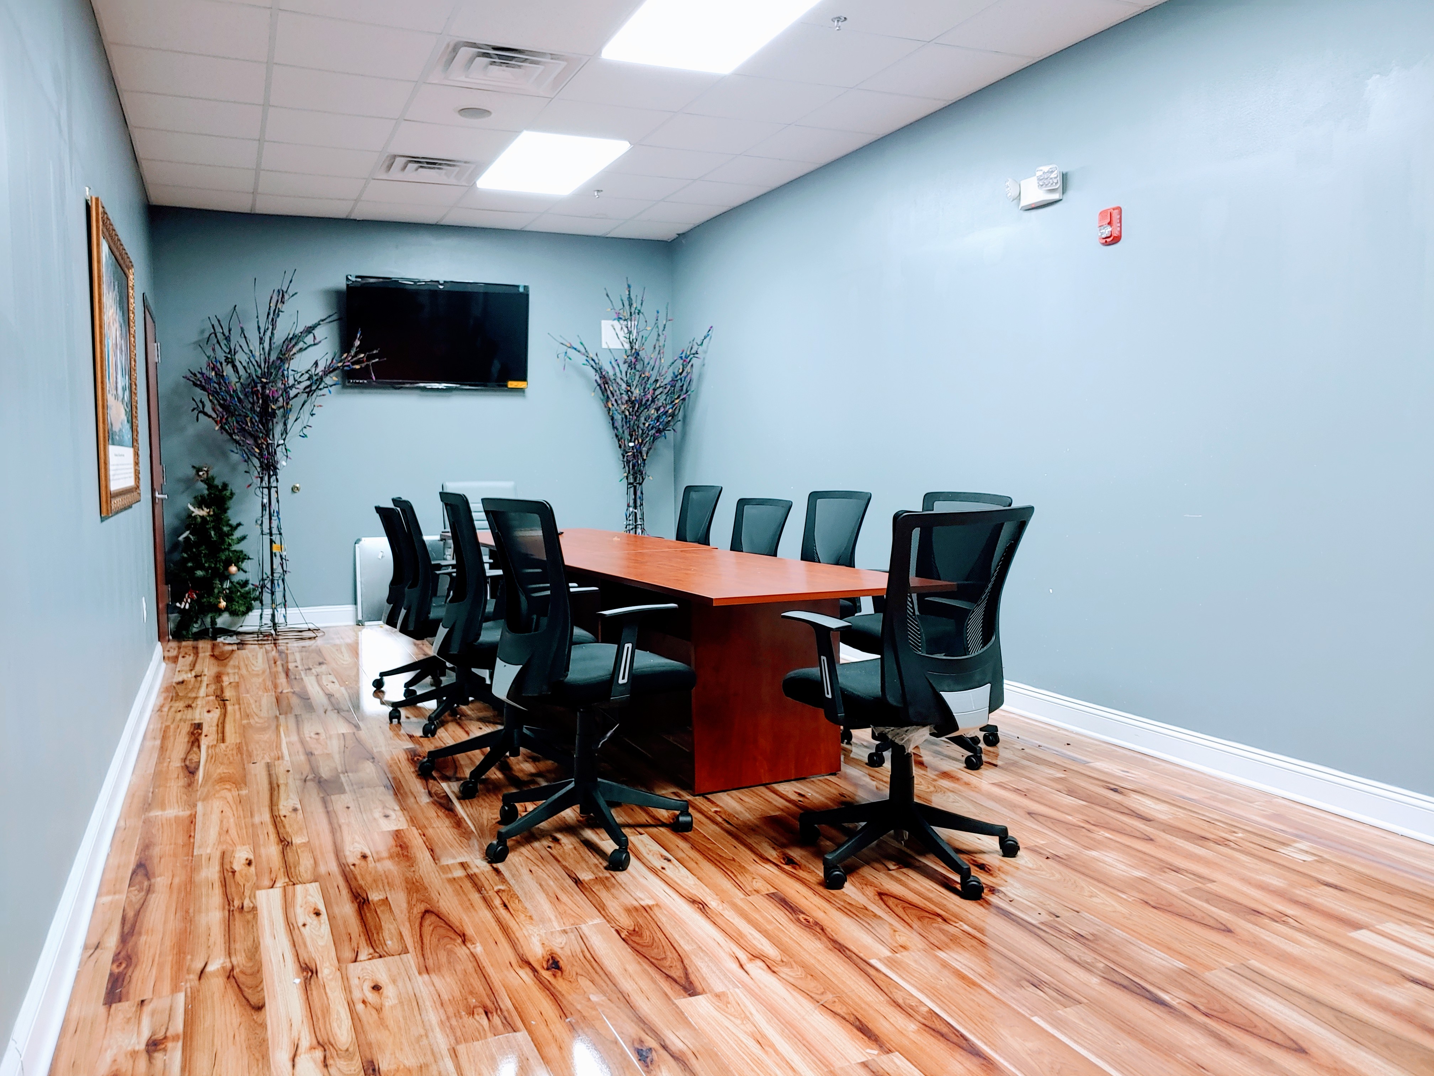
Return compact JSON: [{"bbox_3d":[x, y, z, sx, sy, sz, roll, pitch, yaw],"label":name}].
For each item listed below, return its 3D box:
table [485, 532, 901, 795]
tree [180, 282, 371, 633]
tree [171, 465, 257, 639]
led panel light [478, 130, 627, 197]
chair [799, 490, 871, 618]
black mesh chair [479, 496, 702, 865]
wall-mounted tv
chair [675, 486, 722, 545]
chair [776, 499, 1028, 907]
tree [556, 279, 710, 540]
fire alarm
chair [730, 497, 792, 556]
[{"bbox_3d":[-0.332,0.437,4.904,0.940,0.745,3.050,-4,6,-30],"label":"table"},{"bbox_3d":[-2.792,-0.516,6.799,1.170,2.380,0.900,-3,6,-25],"label":"tree"},{"bbox_3d":[-3.275,0.107,6.781,0.500,1.160,0.480,-3,6,-25],"label":"tree"},{"bbox_3d":[-0.968,-2.148,5.987,0.610,0.060,1.200,-3,6,-25],"label":"led panel light"},{"bbox_3d":[0.418,0.291,5.024,0.640,1.005,0.650,-3,5,-28],"label":"chair"},{"bbox_3d":[-0.419,0.408,3.260,0.640,1.078,0.650,-4,6,-32],"label":"black mesh chair"},{"bbox_3d":[-2.003,-1.472,7.518,1.280,0.765,0.075,-3,8,-25],"label":"wall-mounted tv"},{"bbox_3d":[-0.286,0.207,5.999,0.620,1.000,0.620,-4,6,-29],"label":"chair"},{"bbox_3d":[0.549,0.431,3.010,0.650,1.055,0.640,-4,6,-35],"label":"chair"},{"bbox_3d":[-0.617,-0.645,7.566,1.100,2.420,0.950,-3,6,-25],"label":"tree"},{"bbox_3d":[1.575,-1.248,4.149,0.046,0.136,0.088,-3,5,-25],"label":"fire alarm"},{"bbox_3d":[0.043,0.285,5.295,0.620,0.962,0.620,-4,6,-32],"label":"chair"}]

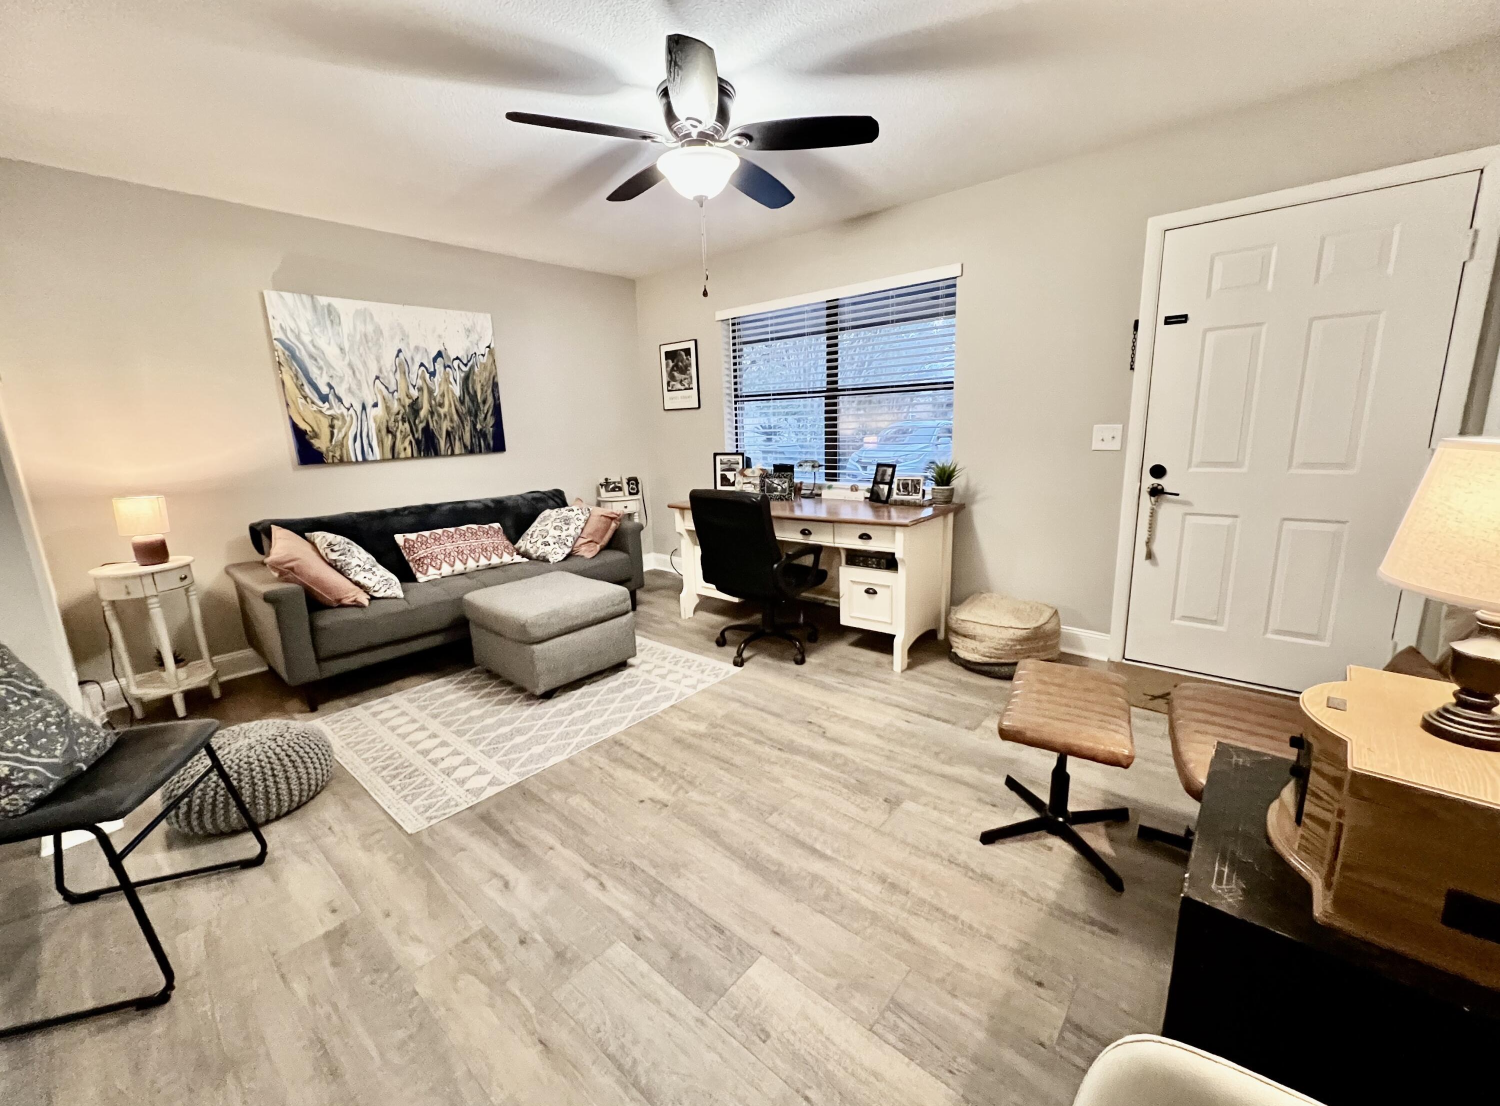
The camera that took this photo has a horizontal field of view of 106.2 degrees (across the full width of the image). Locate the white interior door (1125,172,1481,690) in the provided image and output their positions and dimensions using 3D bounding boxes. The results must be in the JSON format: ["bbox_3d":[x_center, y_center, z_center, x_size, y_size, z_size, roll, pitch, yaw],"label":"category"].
[{"bbox_3d":[2.238,-0.385,2.431,0.905,2.020,0.045,7,16,38],"label":"white interior door"}]

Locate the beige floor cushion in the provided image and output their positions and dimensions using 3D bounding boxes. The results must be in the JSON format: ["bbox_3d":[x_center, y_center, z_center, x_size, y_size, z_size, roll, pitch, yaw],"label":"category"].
[{"bbox_3d":[1.270,0.395,2.823,0.480,0.290,0.480,8,15,37],"label":"beige floor cushion"}]

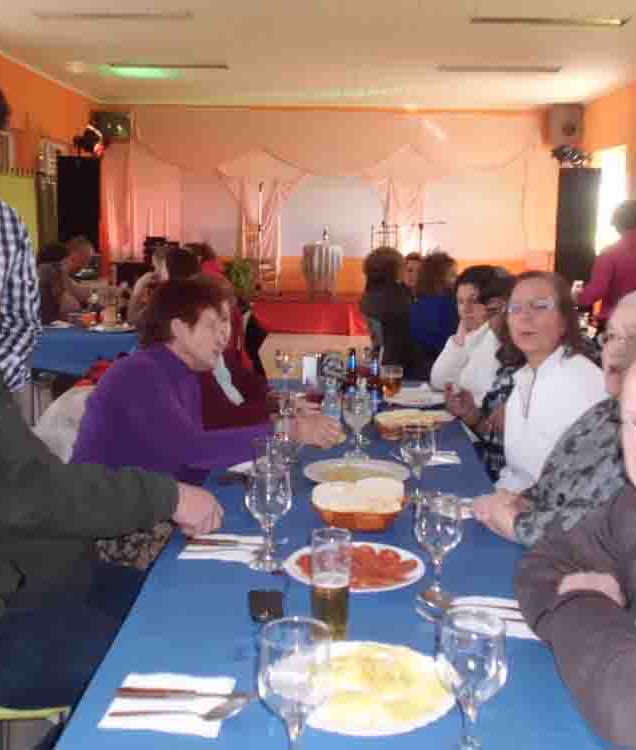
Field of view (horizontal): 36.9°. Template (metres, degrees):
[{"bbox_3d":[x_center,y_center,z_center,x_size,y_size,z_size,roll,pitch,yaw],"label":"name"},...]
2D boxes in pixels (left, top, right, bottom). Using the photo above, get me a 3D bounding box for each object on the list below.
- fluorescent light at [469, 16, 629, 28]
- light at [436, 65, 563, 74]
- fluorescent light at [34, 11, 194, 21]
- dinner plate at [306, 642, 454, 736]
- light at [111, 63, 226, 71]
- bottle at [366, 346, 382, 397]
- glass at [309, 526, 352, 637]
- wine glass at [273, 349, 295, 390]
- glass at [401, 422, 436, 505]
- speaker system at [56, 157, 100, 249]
[{"bbox_3d":[1.784,-2.720,7.344,1.220,0.070,0.130,1,9,0],"label":"fluorescent light"},{"bbox_3d":[1.831,-3.088,9.620,1.220,0.070,0.130,1,9,0],"label":"light"},{"bbox_3d":[-1.557,-2.751,7.295,1.220,0.070,0.130,1,9,0],"label":"fluorescent light"},{"bbox_3d":[0.062,0.404,1.221,0.250,0.028,0.250,1,9,0],"label":"dinner plate"},{"bbox_3d":[-1.521,-3.134,9.700,1.230,0.080,0.150,1,10,0],"label":"light"},{"bbox_3d":[0.191,0.007,3.214,0.058,0.215,0.058,1,10,0],"label":"bottle"},{"bbox_3d":[0.020,0.306,1.389,0.062,0.162,0.062,1,9,0],"label":"glass"},{"bbox_3d":[-0.127,-0.021,3.618,0.079,0.162,0.079,1,10,0],"label":"wine glass"},{"bbox_3d":[0.224,0.188,2.097,0.077,0.174,0.077,1,9,0],"label":"glass"},{"bbox_3d":[-2.607,-1.807,10.508,0.460,1.150,0.450,-1,10,-11],"label":"speaker system"}]

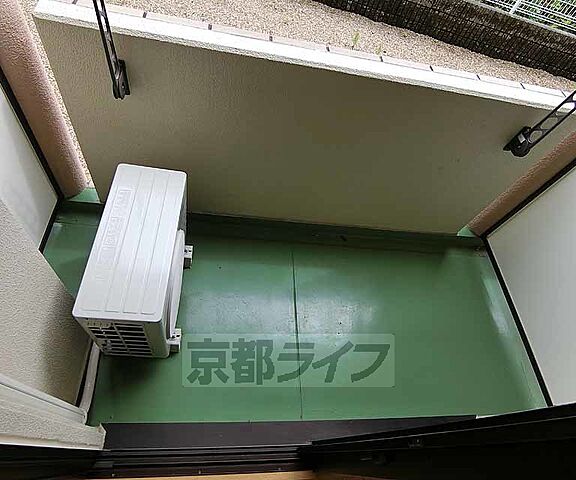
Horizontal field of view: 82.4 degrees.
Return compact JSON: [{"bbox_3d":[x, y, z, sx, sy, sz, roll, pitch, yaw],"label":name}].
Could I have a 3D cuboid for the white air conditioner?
[{"bbox_3d":[-0.698,0.113,1.628,0.310,0.545,0.765,5,56,-12],"label":"white air conditioner"}]

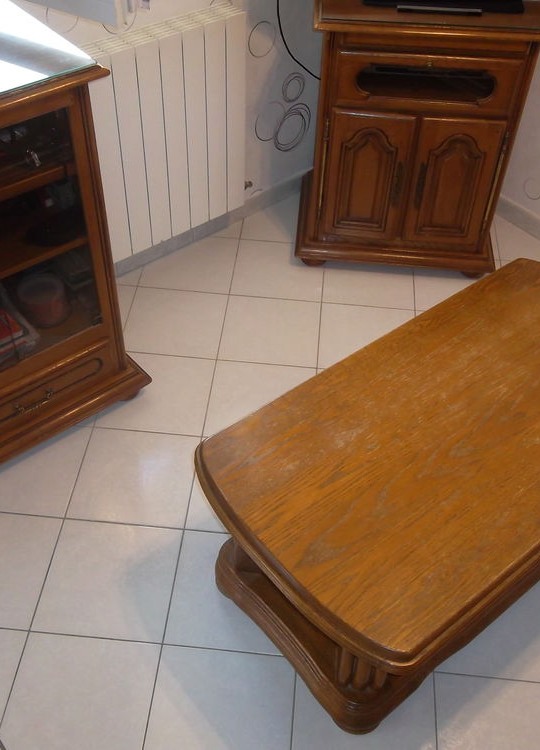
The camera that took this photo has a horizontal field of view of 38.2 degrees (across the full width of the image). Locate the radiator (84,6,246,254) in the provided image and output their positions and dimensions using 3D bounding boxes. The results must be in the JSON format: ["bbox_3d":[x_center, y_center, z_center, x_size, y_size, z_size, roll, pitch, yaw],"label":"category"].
[{"bbox_3d":[-0.389,-0.727,2.486,0.725,0.696,0.090,-31,55,-27],"label":"radiator"}]

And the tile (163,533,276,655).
[{"bbox_3d":[-0.084,0.559,2.011,0.330,0.010,0.330,5,47,2],"label":"tile"}]

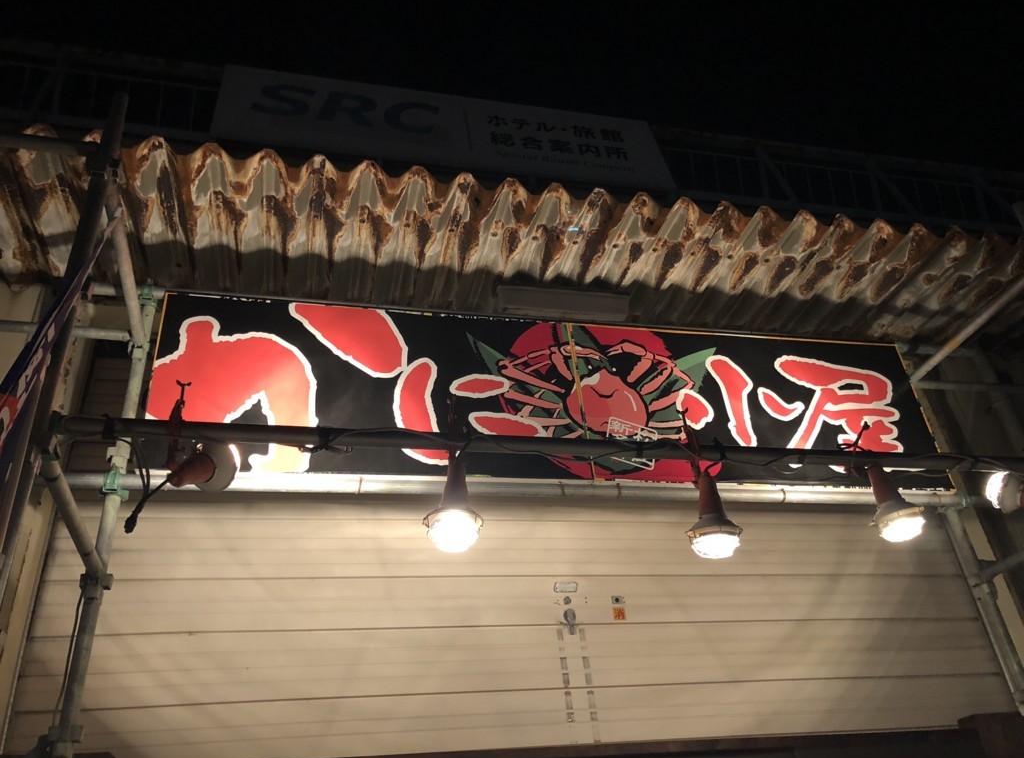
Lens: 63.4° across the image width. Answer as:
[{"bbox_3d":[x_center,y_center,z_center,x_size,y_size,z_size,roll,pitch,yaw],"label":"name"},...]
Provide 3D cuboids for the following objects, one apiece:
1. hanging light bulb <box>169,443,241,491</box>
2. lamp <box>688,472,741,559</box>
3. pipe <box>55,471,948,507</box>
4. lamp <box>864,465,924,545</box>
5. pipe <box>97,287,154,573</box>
[{"bbox_3d":[-0.791,0.225,2.156,0.158,0.158,0.265,-17,4,18],"label":"hanging light bulb"},{"bbox_3d":[0.560,0.385,2.358,0.158,0.260,0.158,4,-29,-14],"label":"lamp"},{"bbox_3d":[0.241,0.425,3.123,3.585,0.049,0.049,3,-33,-14],"label":"pipe"},{"bbox_3d":[1.148,0.373,2.532,0.158,0.258,0.158,-1,-30,-17],"label":"lamp"},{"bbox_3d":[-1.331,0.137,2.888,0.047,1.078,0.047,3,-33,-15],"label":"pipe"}]

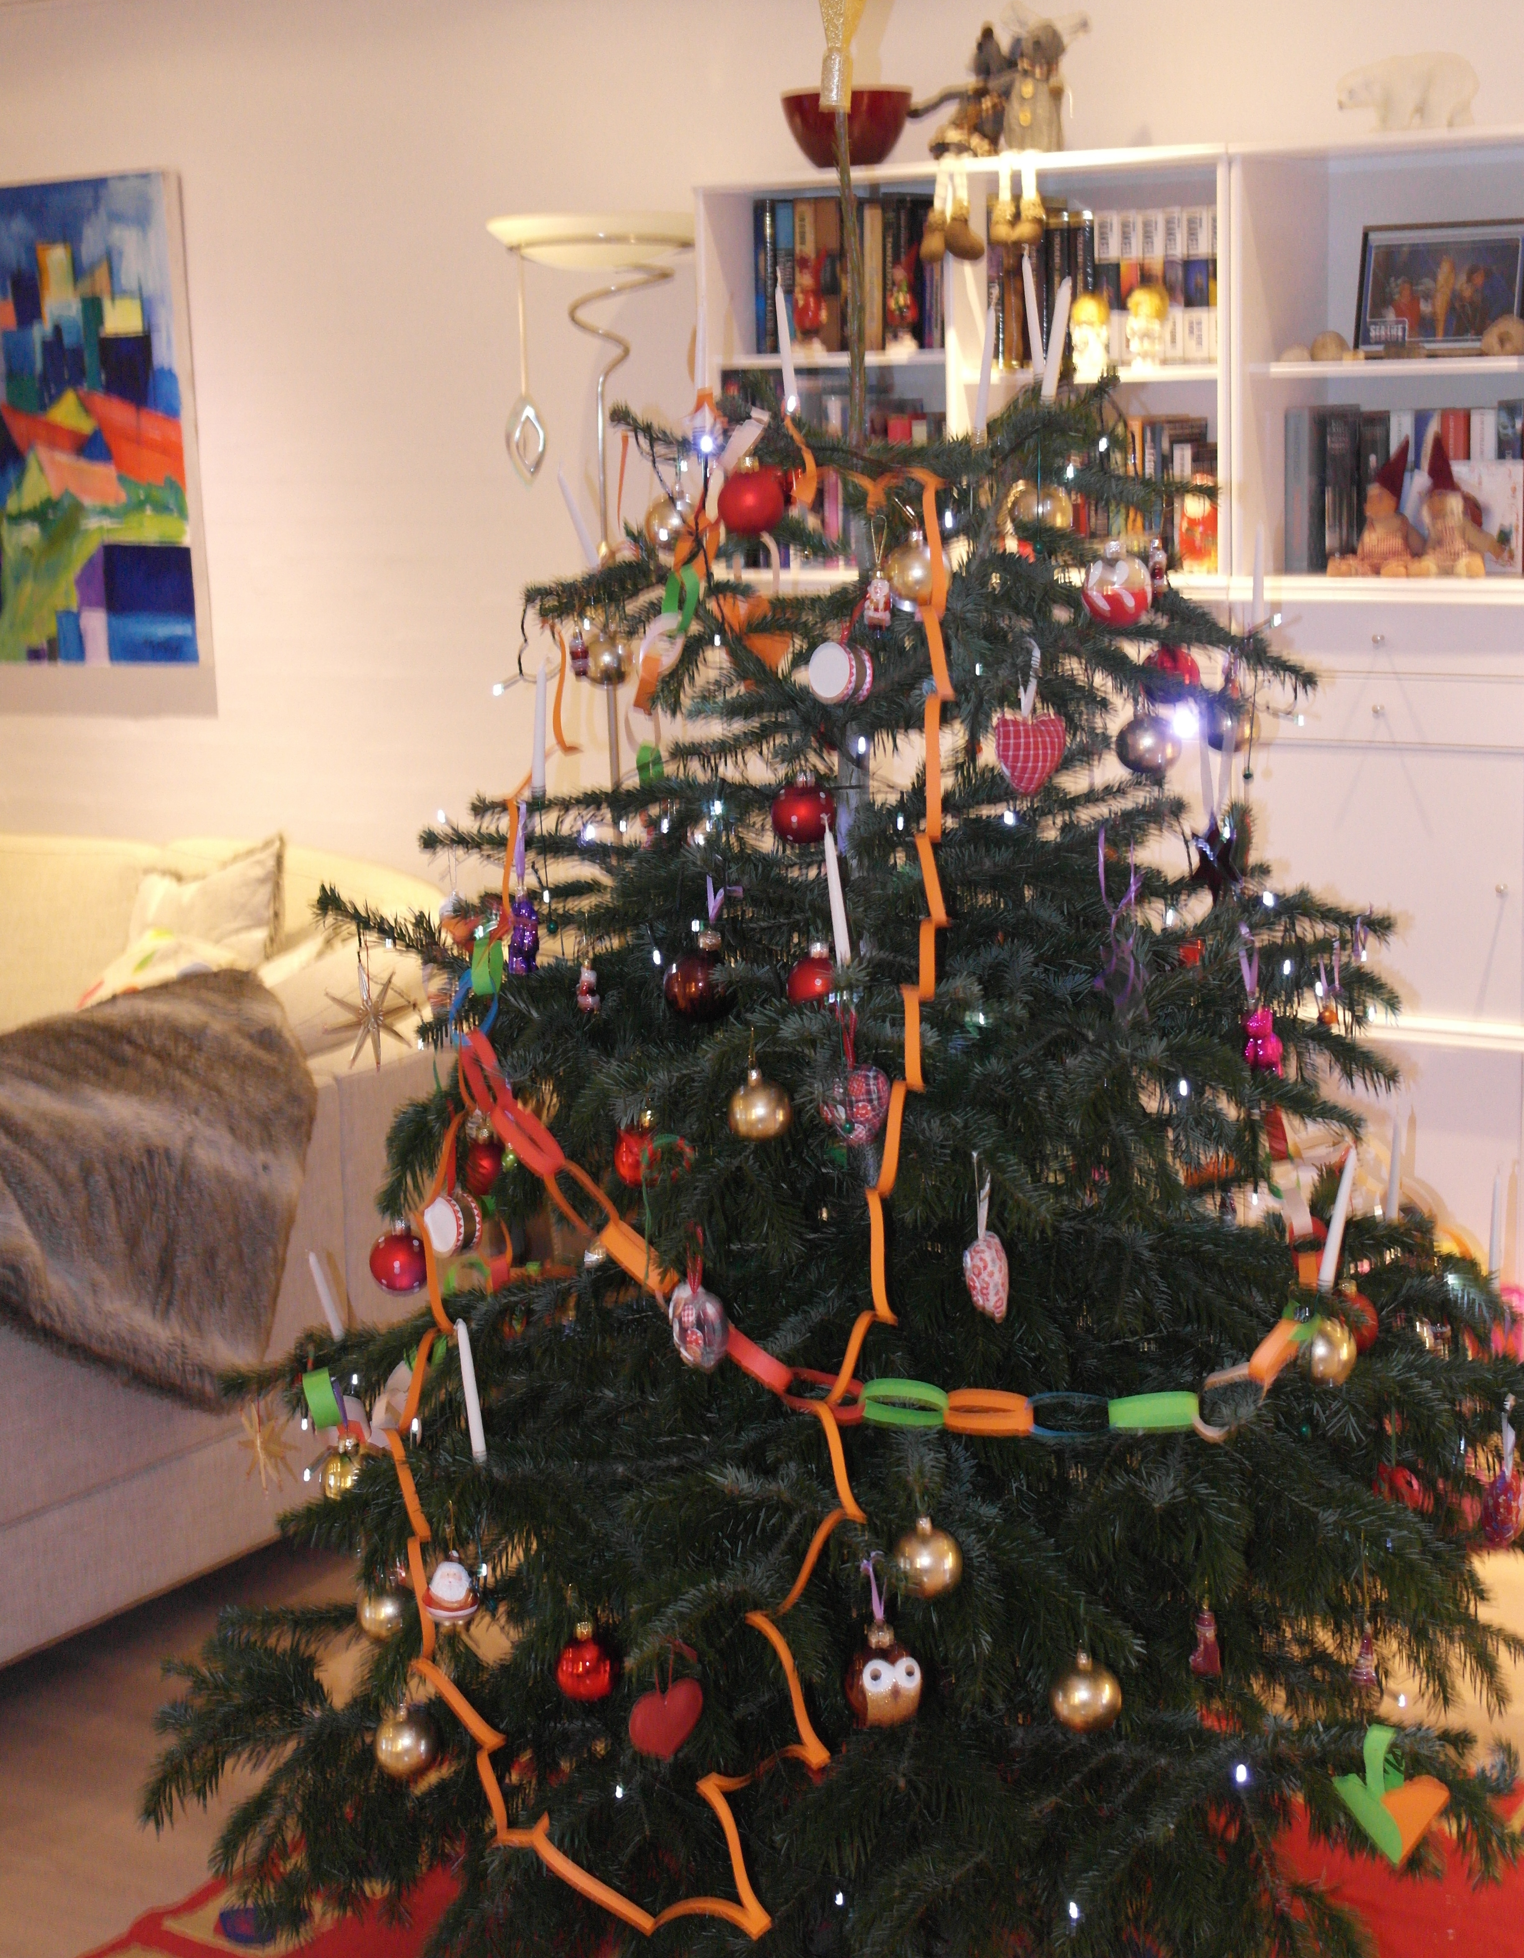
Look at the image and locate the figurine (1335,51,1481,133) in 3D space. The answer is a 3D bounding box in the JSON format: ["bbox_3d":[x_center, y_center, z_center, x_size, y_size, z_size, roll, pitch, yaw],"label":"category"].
[{"bbox_3d":[0.862,-1.185,4.500,0.200,0.112,0.085,2,11,21],"label":"figurine"}]

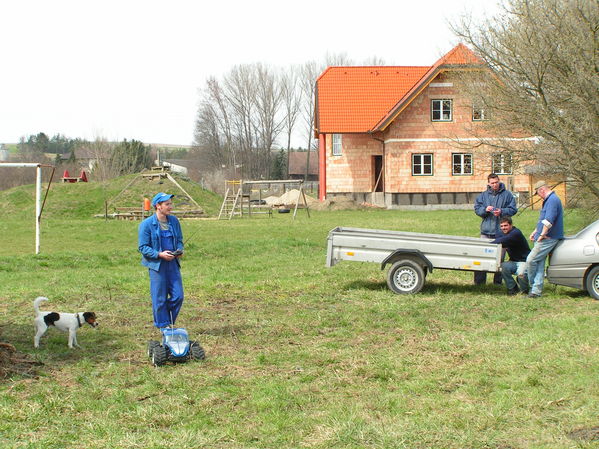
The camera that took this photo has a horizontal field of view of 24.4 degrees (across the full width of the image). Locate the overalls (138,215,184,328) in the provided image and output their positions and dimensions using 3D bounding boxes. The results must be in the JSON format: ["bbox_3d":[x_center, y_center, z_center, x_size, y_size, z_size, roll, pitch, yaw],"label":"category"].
[{"bbox_3d":[-1.735,0.591,17.400,0.560,1.440,0.420,-1,2,-30],"label":"overalls"}]

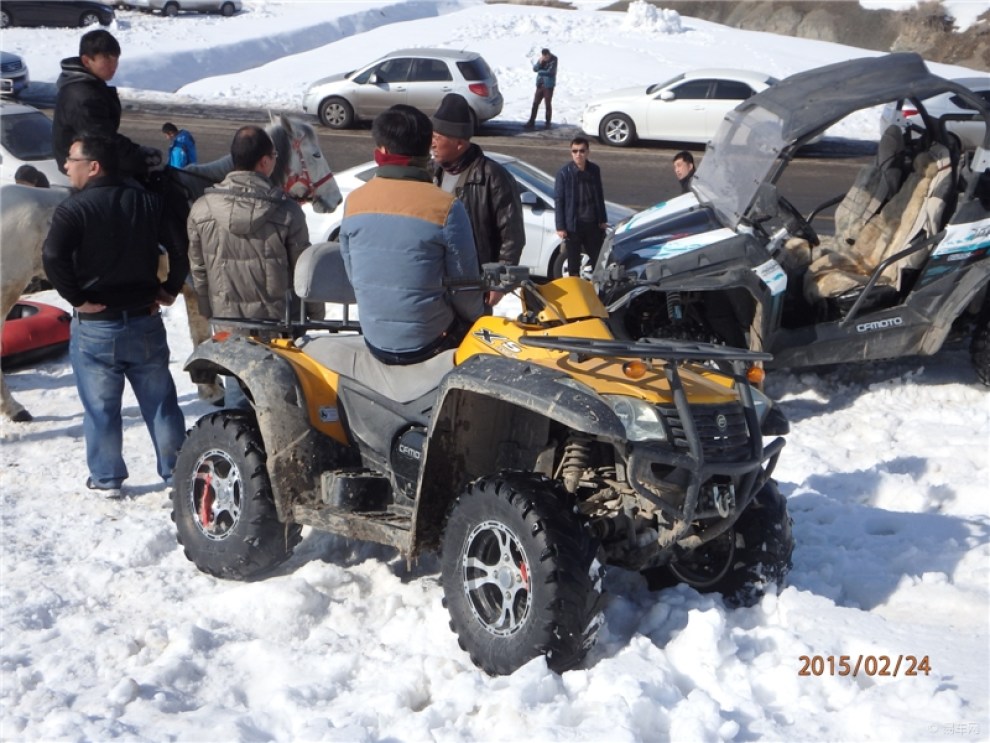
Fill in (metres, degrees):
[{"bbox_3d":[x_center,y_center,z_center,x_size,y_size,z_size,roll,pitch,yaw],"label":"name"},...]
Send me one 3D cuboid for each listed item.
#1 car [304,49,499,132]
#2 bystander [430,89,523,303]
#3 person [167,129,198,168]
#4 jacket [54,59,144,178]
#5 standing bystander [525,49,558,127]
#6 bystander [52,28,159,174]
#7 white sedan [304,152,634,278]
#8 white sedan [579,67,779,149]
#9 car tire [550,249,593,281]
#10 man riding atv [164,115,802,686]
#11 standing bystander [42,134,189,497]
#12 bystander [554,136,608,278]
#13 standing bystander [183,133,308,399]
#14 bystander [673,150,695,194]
[{"bbox_3d":[-1.675,-5.662,24.061,4.130,1.600,1.750,5,17,16],"label":"car"},{"bbox_3d":[-0.092,-0.409,5.625,0.400,1.740,0.550,-10,18,-33],"label":"bystander"},{"bbox_3d":[-3.822,-2.263,14.804,0.420,1.580,0.500,-6,16,-20],"label":"person"},{"bbox_3d":[-2.069,-1.306,6.300,0.460,0.700,0.500,-2,15,-8],"label":"jacket"},{"bbox_3d":[0.987,-6.038,25.716,0.500,1.670,0.450,13,20,40],"label":"standing bystander"},{"bbox_3d":[-2.068,-1.061,6.457,0.660,1.500,0.580,1,16,2],"label":"bystander"},{"bbox_3d":[-0.087,-1.852,13.853,4.600,1.470,1.790,6,17,21],"label":"white sedan"},{"bbox_3d":[4.013,-4.997,22.854,4.750,1.450,1.800,5,16,17],"label":"white sedan"},{"bbox_3d":[0.906,-1.072,12.688,0.630,0.630,0.210,7,16,23],"label":"car tire"},{"bbox_3d":[-0.066,-0.055,4.360,2.176,1.793,1.186,8,5,43],"label":"man riding atv"},{"bbox_3d":[-1.764,-0.234,5.638,0.640,1.730,0.420,-10,19,-31],"label":"standing bystander"},{"bbox_3d":[0.806,-1.355,11.423,0.540,1.720,0.320,1,15,3],"label":"bystander"},{"bbox_3d":[-1.083,-0.280,5.532,0.600,1.680,0.400,1,16,2],"label":"standing bystander"},{"bbox_3d":[1.578,-0.990,10.137,0.360,1.720,0.520,-15,22,-43],"label":"bystander"}]

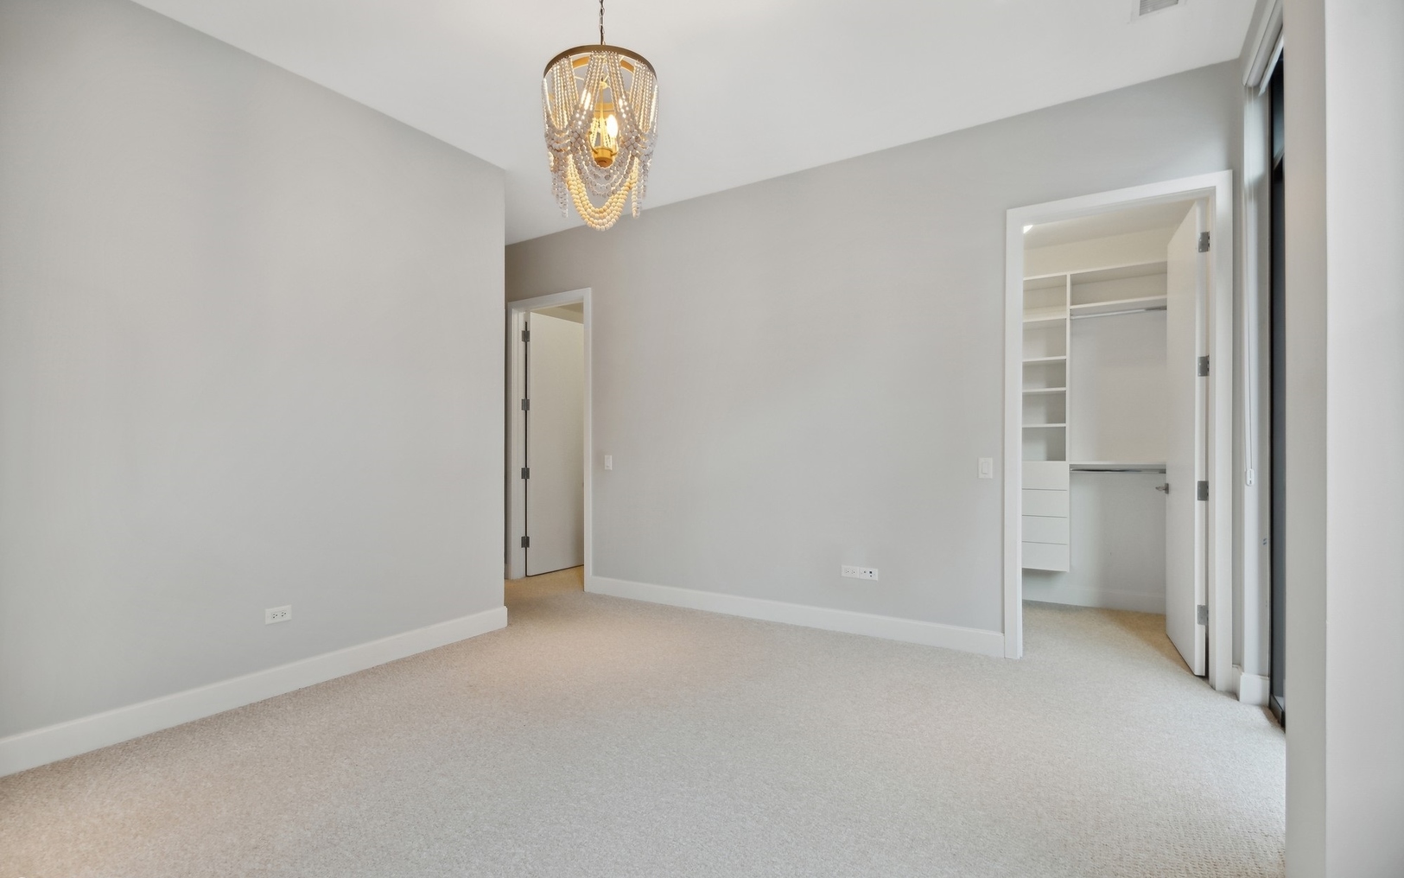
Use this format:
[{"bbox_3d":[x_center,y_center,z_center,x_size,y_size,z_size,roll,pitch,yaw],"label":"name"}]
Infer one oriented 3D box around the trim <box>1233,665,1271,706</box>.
[{"bbox_3d":[2.592,1.166,2.767,0.110,0.137,0.125,-1,-1,30],"label":"trim"}]

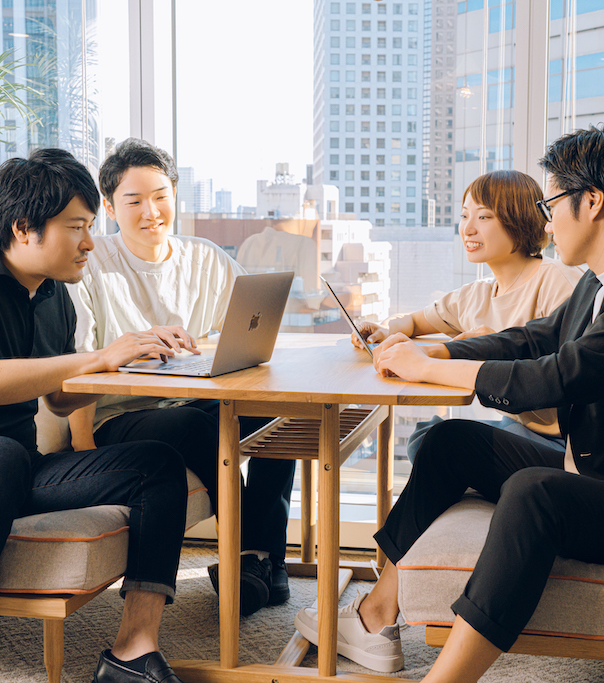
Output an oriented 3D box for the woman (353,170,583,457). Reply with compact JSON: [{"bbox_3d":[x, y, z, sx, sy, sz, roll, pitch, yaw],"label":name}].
[{"bbox_3d":[0.483,0.100,2.982,0.740,1.115,0.520,-4,7,-40],"label":"woman"}]

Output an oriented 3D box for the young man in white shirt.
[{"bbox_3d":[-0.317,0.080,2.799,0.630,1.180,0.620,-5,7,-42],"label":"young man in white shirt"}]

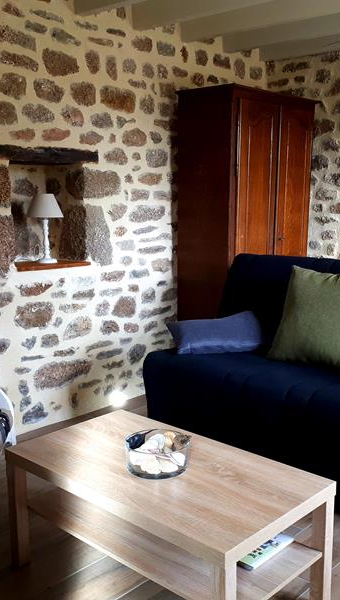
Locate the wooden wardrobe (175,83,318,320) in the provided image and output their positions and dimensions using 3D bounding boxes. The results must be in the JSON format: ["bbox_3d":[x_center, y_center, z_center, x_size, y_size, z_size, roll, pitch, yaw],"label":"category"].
[{"bbox_3d":[0.520,-0.378,4.134,0.440,1.855,0.940,8,12,42],"label":"wooden wardrobe"}]

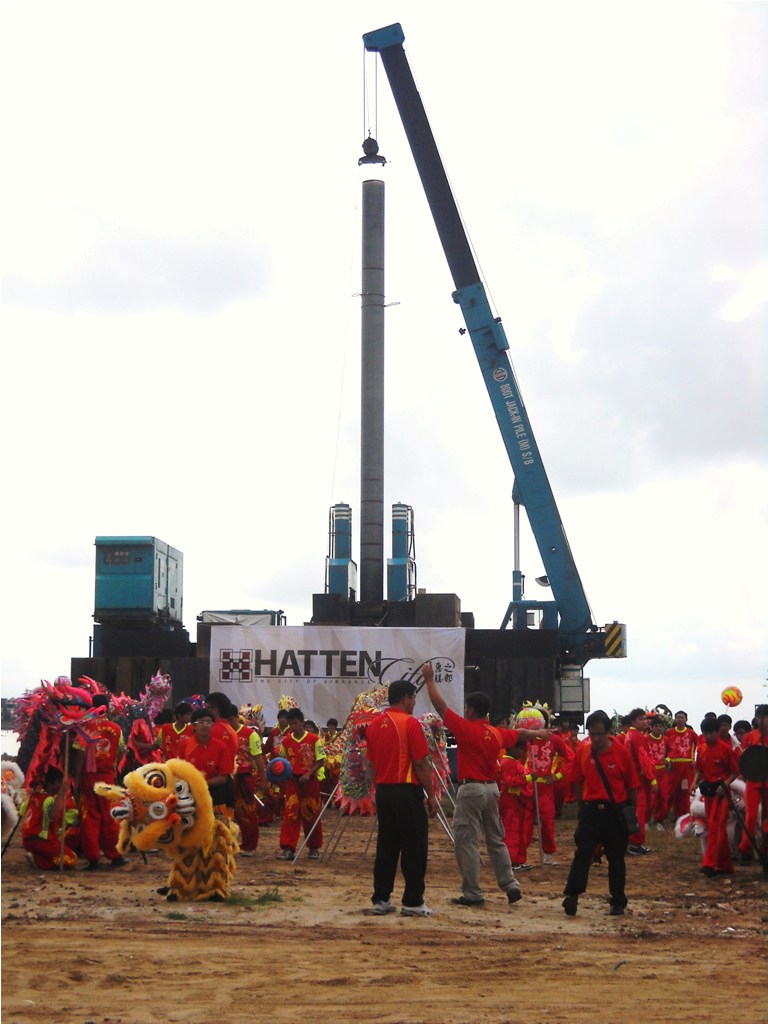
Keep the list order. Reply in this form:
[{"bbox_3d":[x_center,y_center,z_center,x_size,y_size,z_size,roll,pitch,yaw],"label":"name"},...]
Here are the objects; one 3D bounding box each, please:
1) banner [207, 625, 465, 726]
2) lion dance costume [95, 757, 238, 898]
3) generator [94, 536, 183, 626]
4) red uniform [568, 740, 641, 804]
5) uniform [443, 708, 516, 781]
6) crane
[{"bbox_3d":[-1.128,3.877,45.247,6.051,2.396,0.050,0,-6,2],"label":"banner"},{"bbox_3d":[-1.714,2.499,15.269,1.000,1.090,0.950,-2,-7,18],"label":"lion dance costume"},{"bbox_3d":[-6.112,1.779,48.293,1.441,2.000,4.100,0,-6,3],"label":"generator"},{"bbox_3d":[1.650,1.929,14.375,0.530,0.480,0.340,-1,-6,12],"label":"red uniform"},{"bbox_3d":[0.741,1.798,14.893,0.550,0.560,0.340,2,-6,-15],"label":"uniform"},{"bbox_3d":[2.795,-4.110,48.737,6.402,16.022,2.200,-1,-6,8],"label":"crane"}]

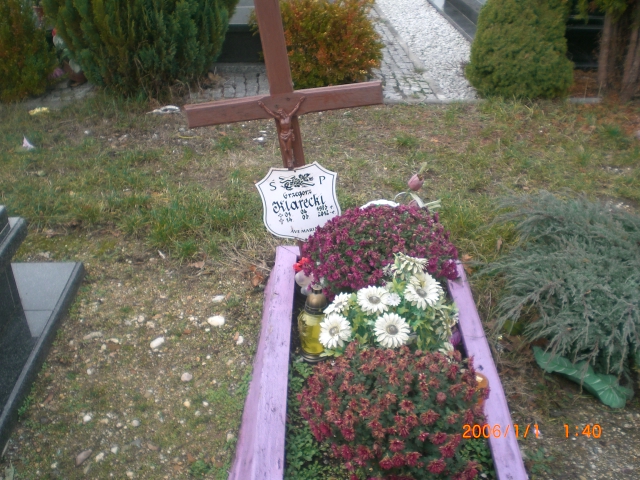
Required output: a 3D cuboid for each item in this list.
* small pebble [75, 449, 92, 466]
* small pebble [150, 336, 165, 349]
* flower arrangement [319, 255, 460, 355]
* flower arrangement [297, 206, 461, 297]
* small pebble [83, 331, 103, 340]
[{"bbox_3d":[-0.673,0.622,2.003,0.034,0.025,0.055,22,36,34],"label":"small pebble"},{"bbox_3d":[-0.571,0.361,2.468,0.054,0.027,0.034,-22,36,-34],"label":"small pebble"},{"bbox_3d":[0.222,0.249,2.281,0.440,0.330,0.350,0,29,0],"label":"flower arrangement"},{"bbox_3d":[0.216,0.069,2.582,0.540,0.360,0.500,0,29,0],"label":"flower arrangement"},{"bbox_3d":[-0.809,0.343,2.505,0.066,0.022,0.036,-7,30,-13],"label":"small pebble"}]

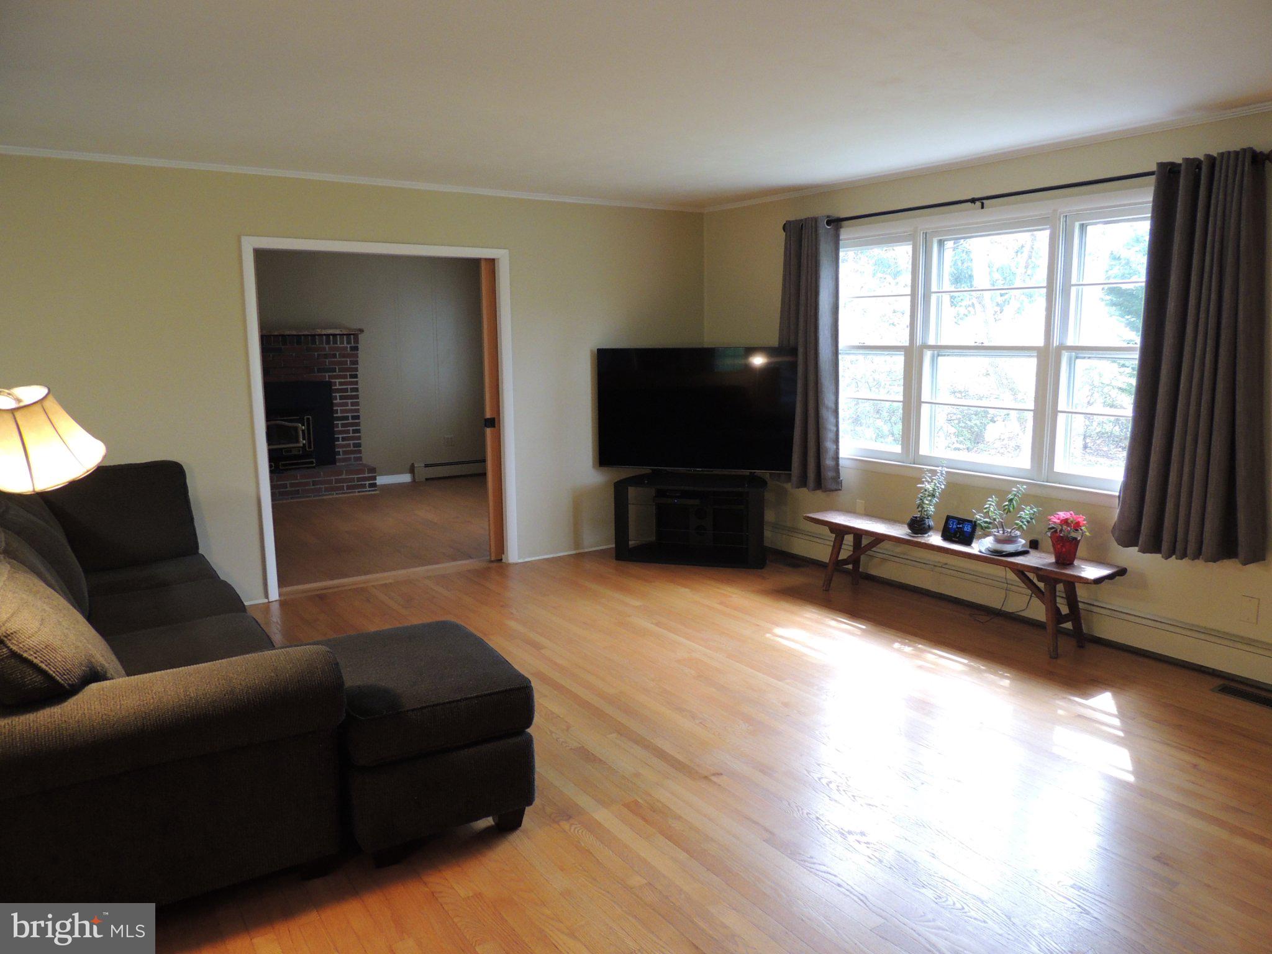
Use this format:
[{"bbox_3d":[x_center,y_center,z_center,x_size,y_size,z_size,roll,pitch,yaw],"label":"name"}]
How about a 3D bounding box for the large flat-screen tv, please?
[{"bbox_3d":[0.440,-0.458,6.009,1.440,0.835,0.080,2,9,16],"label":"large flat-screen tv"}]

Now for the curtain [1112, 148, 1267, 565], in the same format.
[{"bbox_3d":[2.435,-0.503,3.820,0.150,1.700,0.580,-7,11,-34],"label":"curtain"}]

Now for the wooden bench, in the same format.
[{"bbox_3d":[1.639,0.553,4.715,0.325,0.431,1.770,-7,11,-34],"label":"wooden bench"}]

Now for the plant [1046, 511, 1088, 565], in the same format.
[{"bbox_3d":[2.055,0.285,4.201,0.195,0.250,0.190,4,10,26],"label":"plant"}]

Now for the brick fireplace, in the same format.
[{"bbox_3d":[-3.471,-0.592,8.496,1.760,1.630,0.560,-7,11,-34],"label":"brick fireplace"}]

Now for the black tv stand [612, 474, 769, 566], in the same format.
[{"bbox_3d":[0.404,0.291,6.105,1.020,0.540,0.540,2,9,16],"label":"black tv stand"}]

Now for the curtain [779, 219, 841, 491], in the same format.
[{"bbox_3d":[1.123,-0.784,5.713,0.130,1.710,0.530,-7,11,-34],"label":"curtain"}]

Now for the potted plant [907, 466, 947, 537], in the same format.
[{"bbox_3d":[1.591,0.123,4.839,0.200,0.385,0.170,2,10,18],"label":"potted plant"}]

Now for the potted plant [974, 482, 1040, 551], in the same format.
[{"bbox_3d":[1.869,0.199,4.440,0.330,0.315,0.250,3,10,23],"label":"potted plant"}]

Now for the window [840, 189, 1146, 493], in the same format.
[{"bbox_3d":[1.883,-0.691,4.815,0.120,1.400,2.520,-7,11,-34],"label":"window"}]

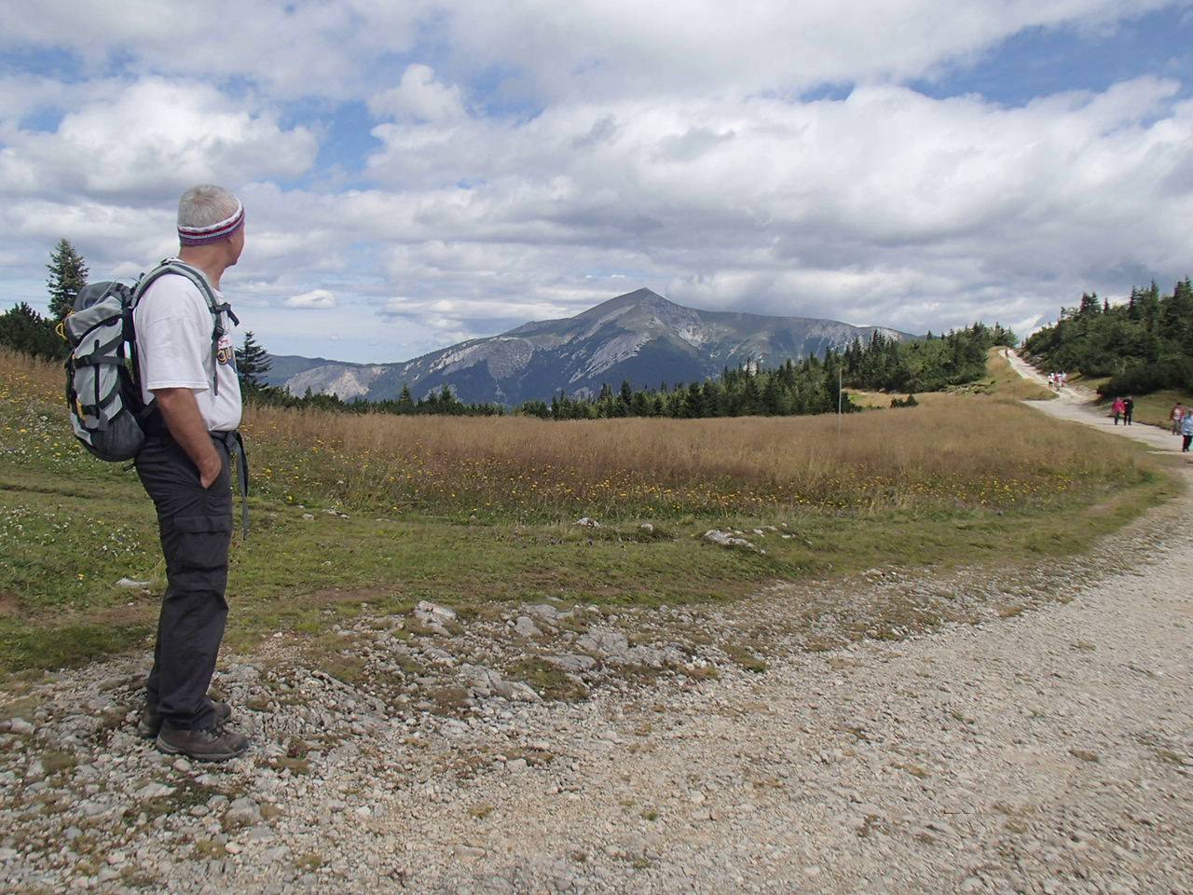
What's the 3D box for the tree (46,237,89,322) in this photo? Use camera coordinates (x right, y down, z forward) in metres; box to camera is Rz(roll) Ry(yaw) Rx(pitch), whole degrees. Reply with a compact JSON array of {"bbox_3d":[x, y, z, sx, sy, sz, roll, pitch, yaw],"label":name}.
[{"bbox_3d":[-19.200,-5.500,35.000,1.700,4.000,1.700,0,6,0],"label":"tree"}]

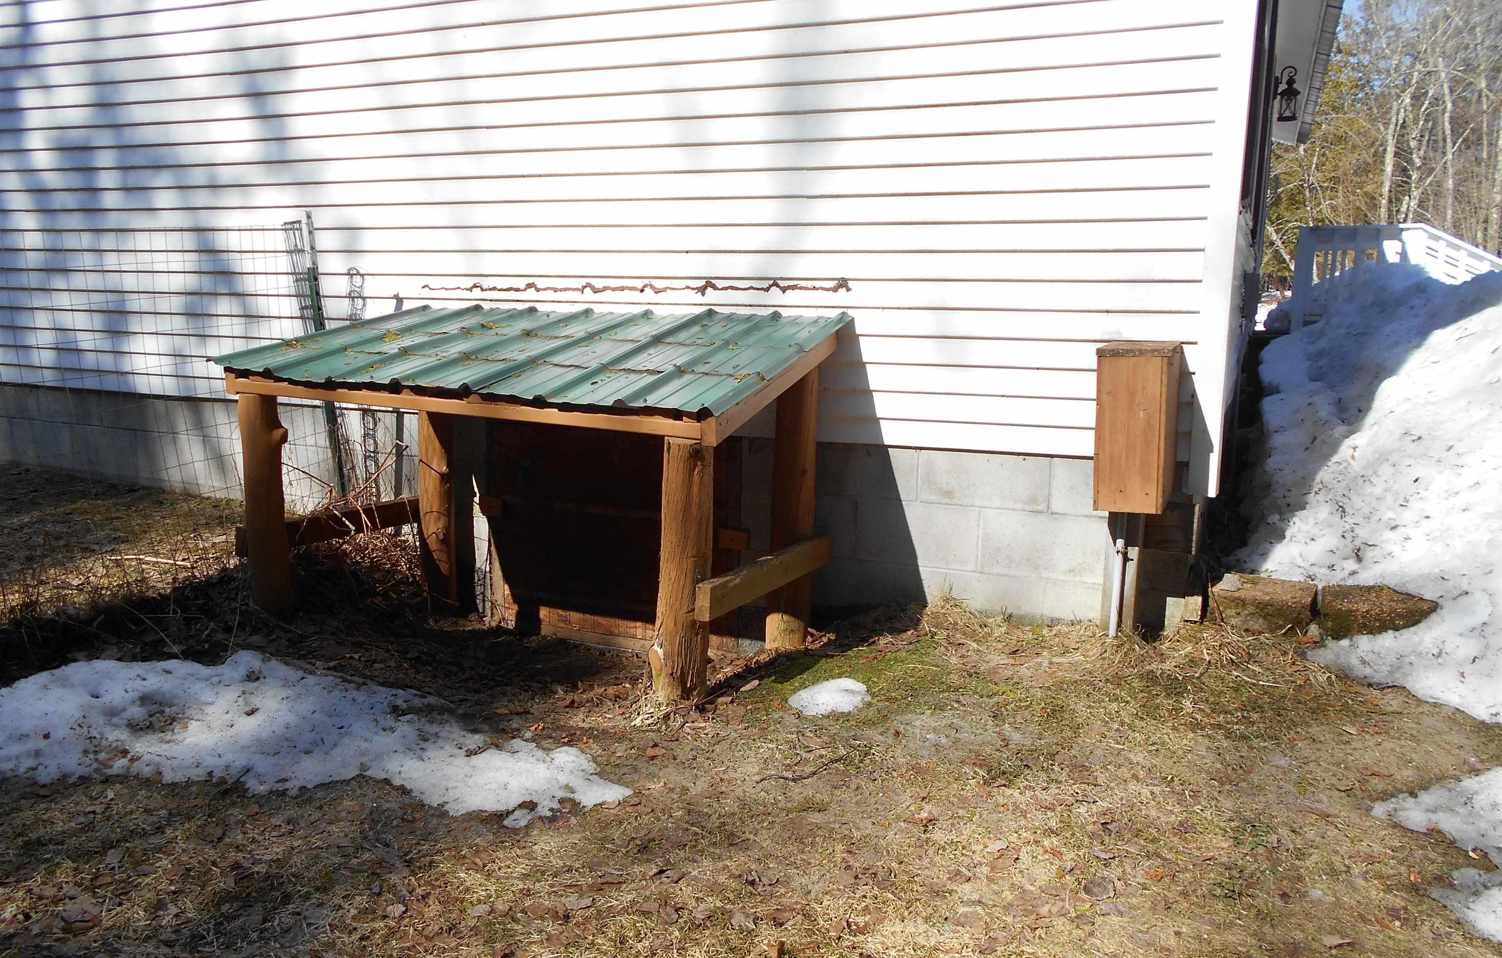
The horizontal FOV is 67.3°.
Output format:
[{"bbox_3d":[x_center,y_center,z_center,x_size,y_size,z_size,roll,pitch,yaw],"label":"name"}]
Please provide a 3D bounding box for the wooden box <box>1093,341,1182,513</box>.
[{"bbox_3d":[1.061,-0.148,3.100,0.187,0.433,0.290,5,10,23],"label":"wooden box"}]

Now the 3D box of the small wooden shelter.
[{"bbox_3d":[-0.642,0.007,3.458,1.635,1.047,0.970,5,10,23],"label":"small wooden shelter"}]

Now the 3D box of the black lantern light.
[{"bbox_3d":[4.182,-2.997,8.828,0.183,0.420,0.165,5,11,24],"label":"black lantern light"}]

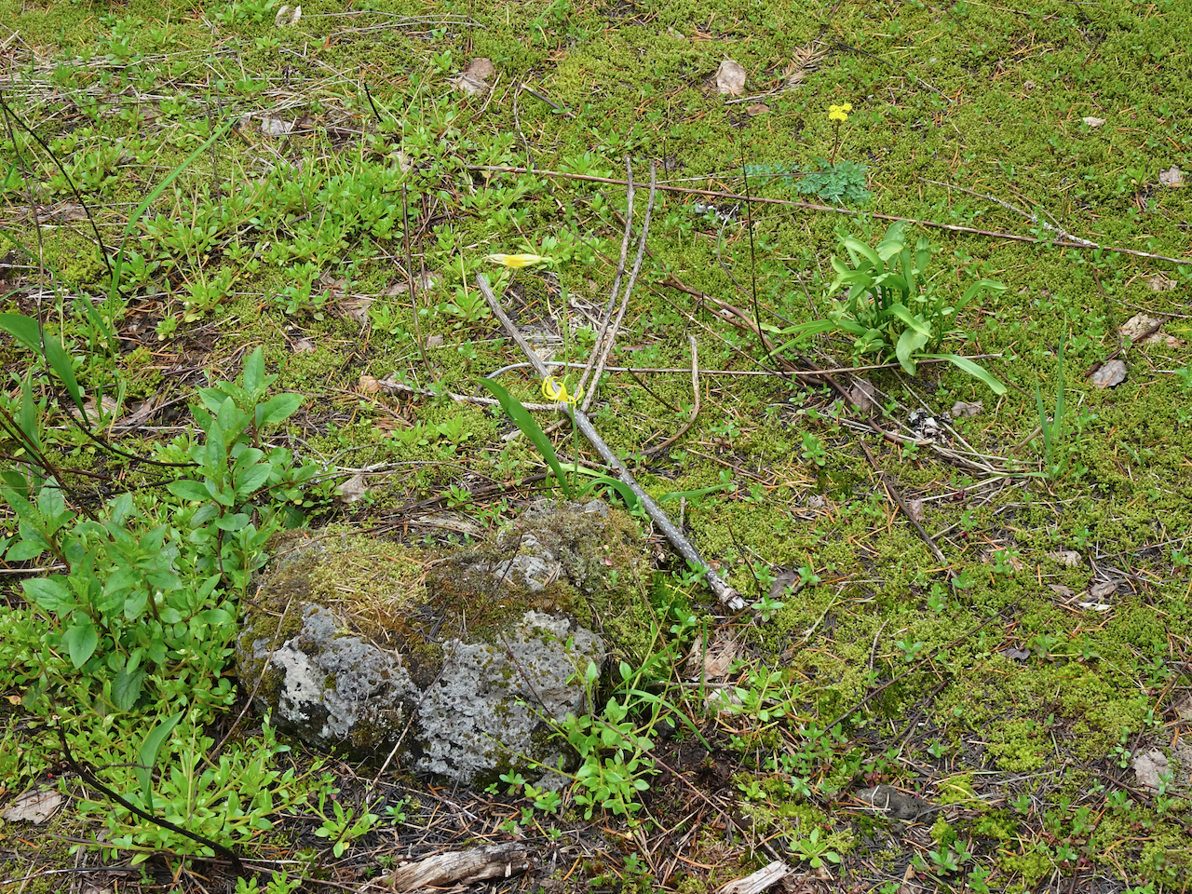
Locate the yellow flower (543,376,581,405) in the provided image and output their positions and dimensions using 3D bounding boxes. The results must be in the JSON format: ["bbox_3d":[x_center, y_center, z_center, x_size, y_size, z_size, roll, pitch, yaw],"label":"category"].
[{"bbox_3d":[-0.035,-0.059,2.750,0.040,0.028,0.037,17,36,25],"label":"yellow flower"}]

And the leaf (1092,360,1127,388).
[{"bbox_3d":[0.576,-0.082,3.016,0.036,0.014,0.055,22,38,31],"label":"leaf"}]

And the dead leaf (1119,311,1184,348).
[{"bbox_3d":[0.640,-0.135,3.101,0.071,0.018,0.064,0,32,0],"label":"dead leaf"}]

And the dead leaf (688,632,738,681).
[{"bbox_3d":[0.097,0.173,2.232,0.042,0.016,0.043,0,40,0],"label":"dead leaf"}]

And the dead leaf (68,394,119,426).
[{"bbox_3d":[-0.464,-0.035,2.482,0.048,0.012,0.032,0,40,0],"label":"dead leaf"}]

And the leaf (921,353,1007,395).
[{"bbox_3d":[0.406,-0.081,2.983,0.118,0.032,0.030,22,38,31],"label":"leaf"}]

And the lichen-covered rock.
[{"bbox_3d":[-0.121,0.147,2.182,0.345,0.140,0.225,0,40,0],"label":"lichen-covered rock"}]

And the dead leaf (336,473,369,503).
[{"bbox_3d":[-0.217,0.037,2.397,0.030,0.012,0.027,0,40,0],"label":"dead leaf"}]

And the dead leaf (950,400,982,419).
[{"bbox_3d":[0.342,-0.034,2.483,0.029,0.010,0.015,0,40,0],"label":"dead leaf"}]

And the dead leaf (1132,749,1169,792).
[{"bbox_3d":[0.437,0.255,2.116,0.027,0.010,0.039,0,38,0],"label":"dead leaf"}]

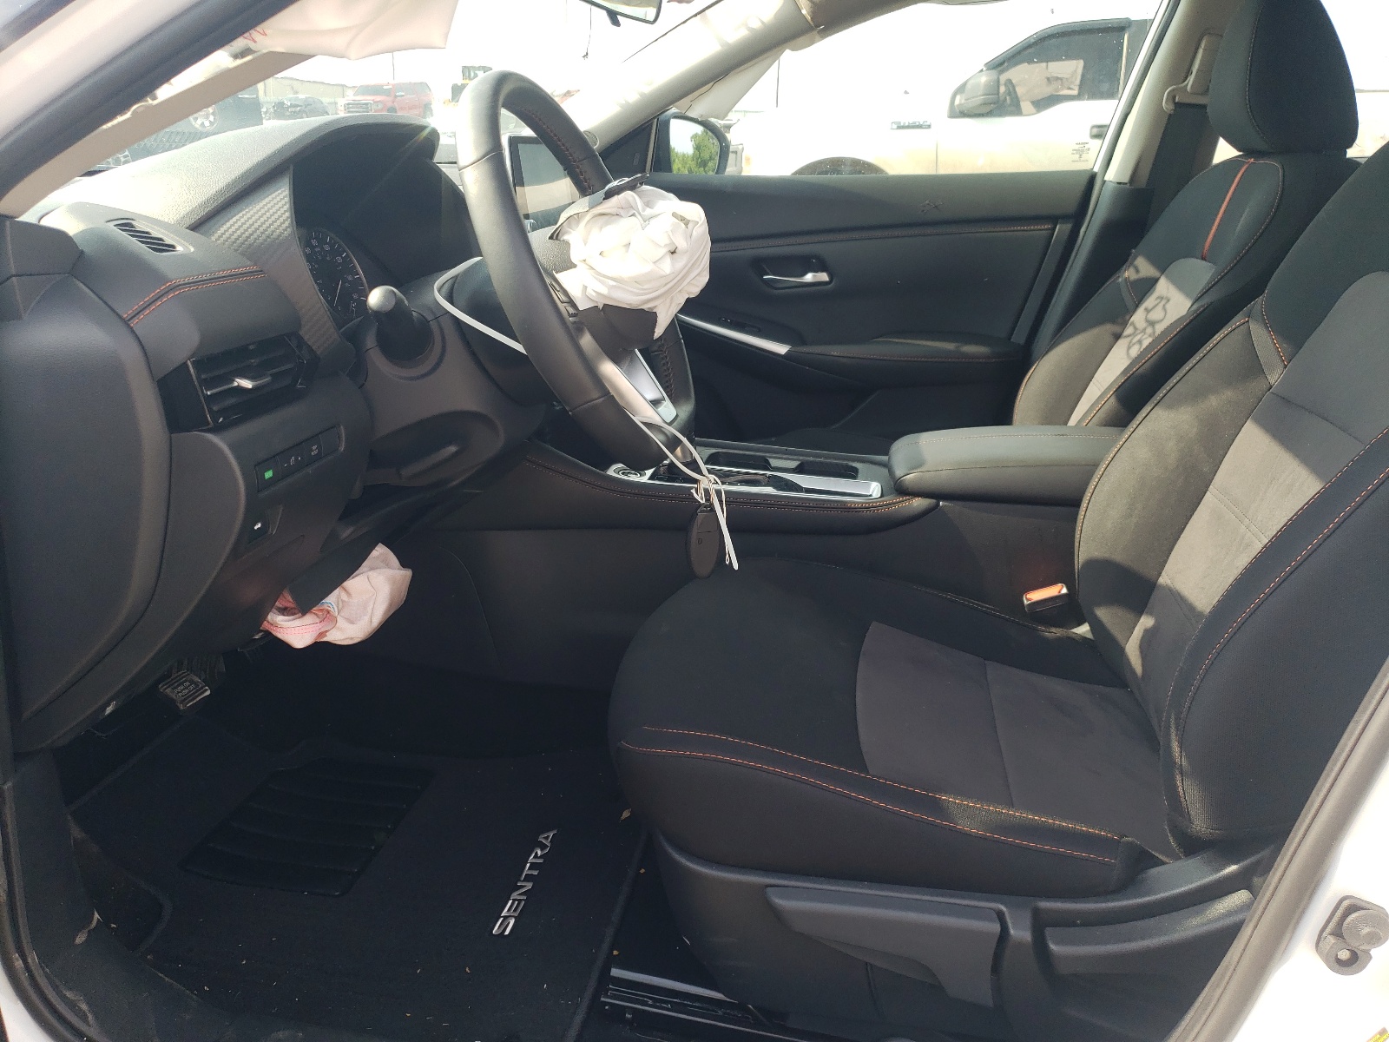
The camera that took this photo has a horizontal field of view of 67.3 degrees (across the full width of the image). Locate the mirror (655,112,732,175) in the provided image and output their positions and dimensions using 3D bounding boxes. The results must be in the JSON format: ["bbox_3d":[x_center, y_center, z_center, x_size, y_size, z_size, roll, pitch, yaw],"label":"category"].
[{"bbox_3d":[-0.029,-0.761,2.154,0.140,0.165,0.220,13,23,33],"label":"mirror"}]

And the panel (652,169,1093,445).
[{"bbox_3d":[0.246,-0.368,1.942,0.900,0.560,0.150,4,20,11],"label":"panel"}]

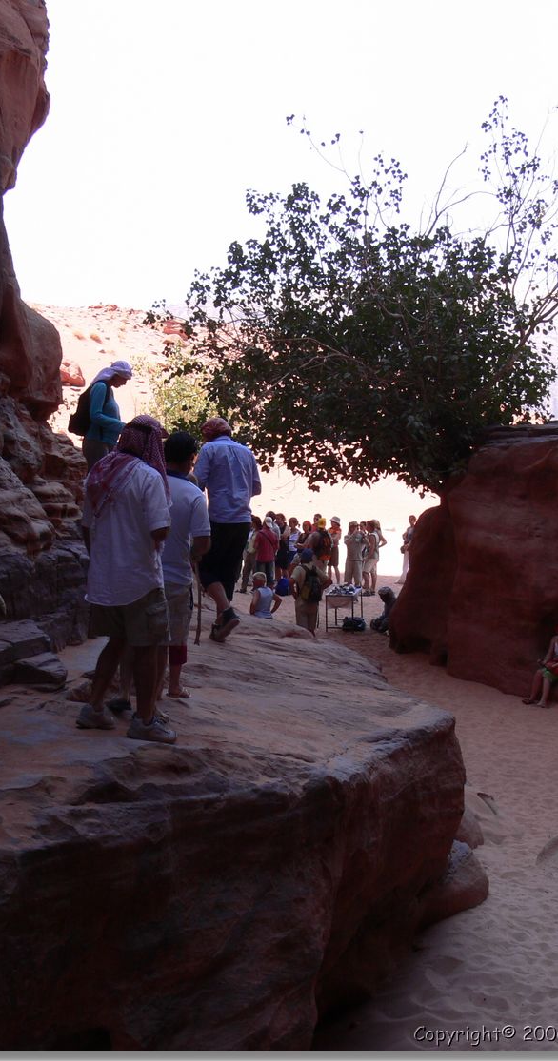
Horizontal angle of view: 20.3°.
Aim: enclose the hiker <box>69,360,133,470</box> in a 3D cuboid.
[{"bbox_3d":[-1.578,-0.738,13.900,0.550,1.600,0.480,0,3,5],"label":"hiker"}]

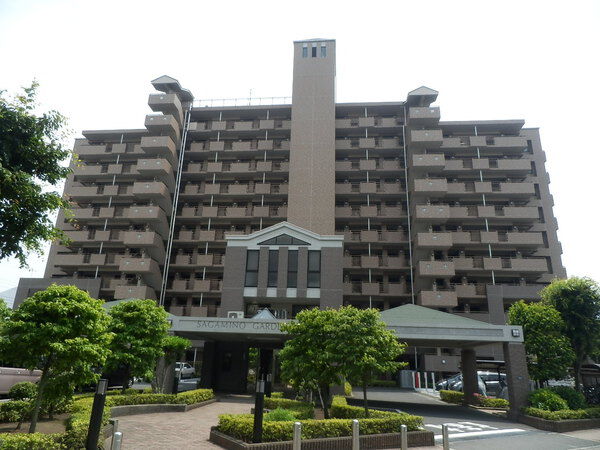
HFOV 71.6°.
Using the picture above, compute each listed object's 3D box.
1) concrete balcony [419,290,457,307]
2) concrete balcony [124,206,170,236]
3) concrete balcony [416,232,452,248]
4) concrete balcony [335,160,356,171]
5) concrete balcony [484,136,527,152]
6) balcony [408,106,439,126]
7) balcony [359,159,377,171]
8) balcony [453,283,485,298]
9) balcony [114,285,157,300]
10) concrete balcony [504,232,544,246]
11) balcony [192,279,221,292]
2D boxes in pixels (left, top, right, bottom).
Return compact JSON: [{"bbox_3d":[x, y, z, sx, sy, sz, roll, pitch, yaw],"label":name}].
[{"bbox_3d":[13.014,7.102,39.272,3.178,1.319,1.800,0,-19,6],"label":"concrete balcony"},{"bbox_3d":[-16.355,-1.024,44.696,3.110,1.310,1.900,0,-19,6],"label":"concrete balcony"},{"bbox_3d":[12.935,1.651,40.291,3.170,1.310,1.550,0,-19,6],"label":"concrete balcony"},{"bbox_3d":[5.264,-6.702,48.971,2.255,1.211,1.200,0,-18,6],"label":"concrete balcony"},{"bbox_3d":[23.616,-9.129,47.462,3.770,1.300,1.300,0,-18,5],"label":"concrete balcony"},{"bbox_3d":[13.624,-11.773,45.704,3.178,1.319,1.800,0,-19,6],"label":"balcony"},{"bbox_3d":[7.828,-6.573,47.927,1.800,1.310,1.200,0,-18,5],"label":"balcony"},{"bbox_3d":[17.317,6.869,42.387,2.843,1.241,1.300,0,-19,5],"label":"balcony"},{"bbox_3d":[-16.609,7.055,42.138,3.200,1.280,2.200,0,-18,5],"label":"balcony"},{"bbox_3d":[23.372,1.596,43.602,3.381,1.198,1.300,0,-19,5],"label":"concrete balcony"},{"bbox_3d":[-9.842,6.762,45.002,3.000,1.220,1.500,0,-19,6],"label":"balcony"}]

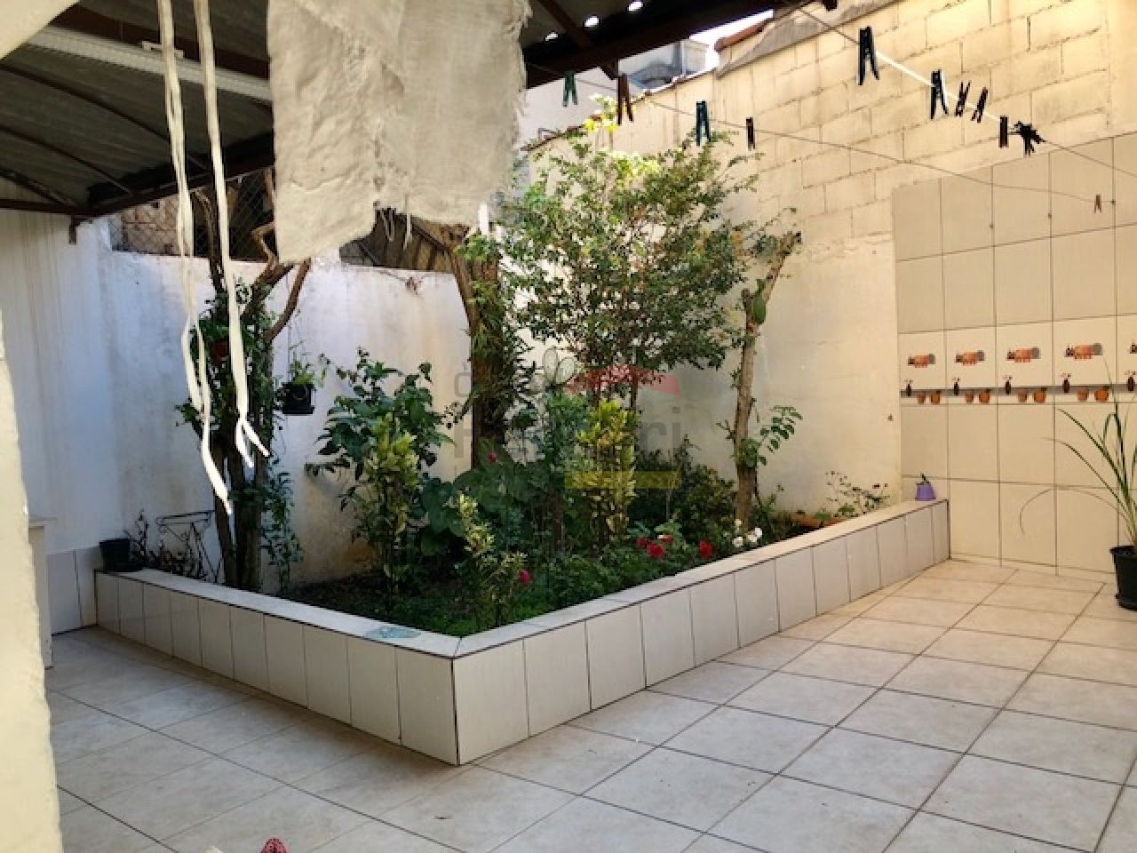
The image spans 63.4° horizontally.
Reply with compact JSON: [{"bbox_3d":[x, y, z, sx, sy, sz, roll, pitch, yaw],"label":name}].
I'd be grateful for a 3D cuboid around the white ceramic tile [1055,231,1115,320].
[{"bbox_3d":[2.794,-0.818,5.000,0.012,0.462,0.320,-5,3,-37],"label":"white ceramic tile"}]

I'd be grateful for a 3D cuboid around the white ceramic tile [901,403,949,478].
[{"bbox_3d":[2.251,0.095,5.821,0.012,0.462,0.320,-5,3,-37],"label":"white ceramic tile"}]

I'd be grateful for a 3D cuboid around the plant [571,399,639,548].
[{"bbox_3d":[0.194,0.261,4.950,0.360,0.820,0.360,-4,4,0],"label":"plant"}]

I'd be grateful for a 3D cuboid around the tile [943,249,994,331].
[{"bbox_3d":[2.382,-0.819,5.481,0.015,0.456,0.323,-6,5,-36],"label":"tile"}]

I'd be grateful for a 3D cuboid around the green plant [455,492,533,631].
[{"bbox_3d":[-0.319,0.601,3.950,0.320,0.640,0.320,-3,4,0],"label":"green plant"}]

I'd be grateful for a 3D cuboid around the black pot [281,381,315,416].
[{"bbox_3d":[-1.485,-0.151,5.050,0.180,0.180,0.180,-3,4,0],"label":"black pot"}]

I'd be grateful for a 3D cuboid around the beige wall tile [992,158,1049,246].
[{"bbox_3d":[2.547,-1.271,5.188,0.015,0.456,0.323,-6,5,-36],"label":"beige wall tile"}]

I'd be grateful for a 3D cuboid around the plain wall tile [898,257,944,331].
[{"bbox_3d":[2.189,-0.825,5.743,0.015,0.456,0.323,-6,5,-36],"label":"plain wall tile"}]

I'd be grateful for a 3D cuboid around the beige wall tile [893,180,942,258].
[{"bbox_3d":[2.162,-1.283,5.712,0.015,0.456,0.323,-6,5,-36],"label":"beige wall tile"}]

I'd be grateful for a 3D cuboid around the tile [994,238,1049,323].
[{"bbox_3d":[2.599,-0.821,5.260,0.012,0.462,0.320,-5,3,-37],"label":"tile"}]

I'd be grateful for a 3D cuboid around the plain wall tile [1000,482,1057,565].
[{"bbox_3d":[2.662,0.562,5.323,0.012,0.462,0.320,-5,3,-37],"label":"plain wall tile"}]

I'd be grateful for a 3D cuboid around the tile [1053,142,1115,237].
[{"bbox_3d":[2.740,-1.265,4.925,0.015,0.456,0.323,-6,5,-36],"label":"tile"}]

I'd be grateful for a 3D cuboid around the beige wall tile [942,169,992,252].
[{"bbox_3d":[2.384,-1.286,5.497,0.012,0.462,0.320,-5,3,-37],"label":"beige wall tile"}]

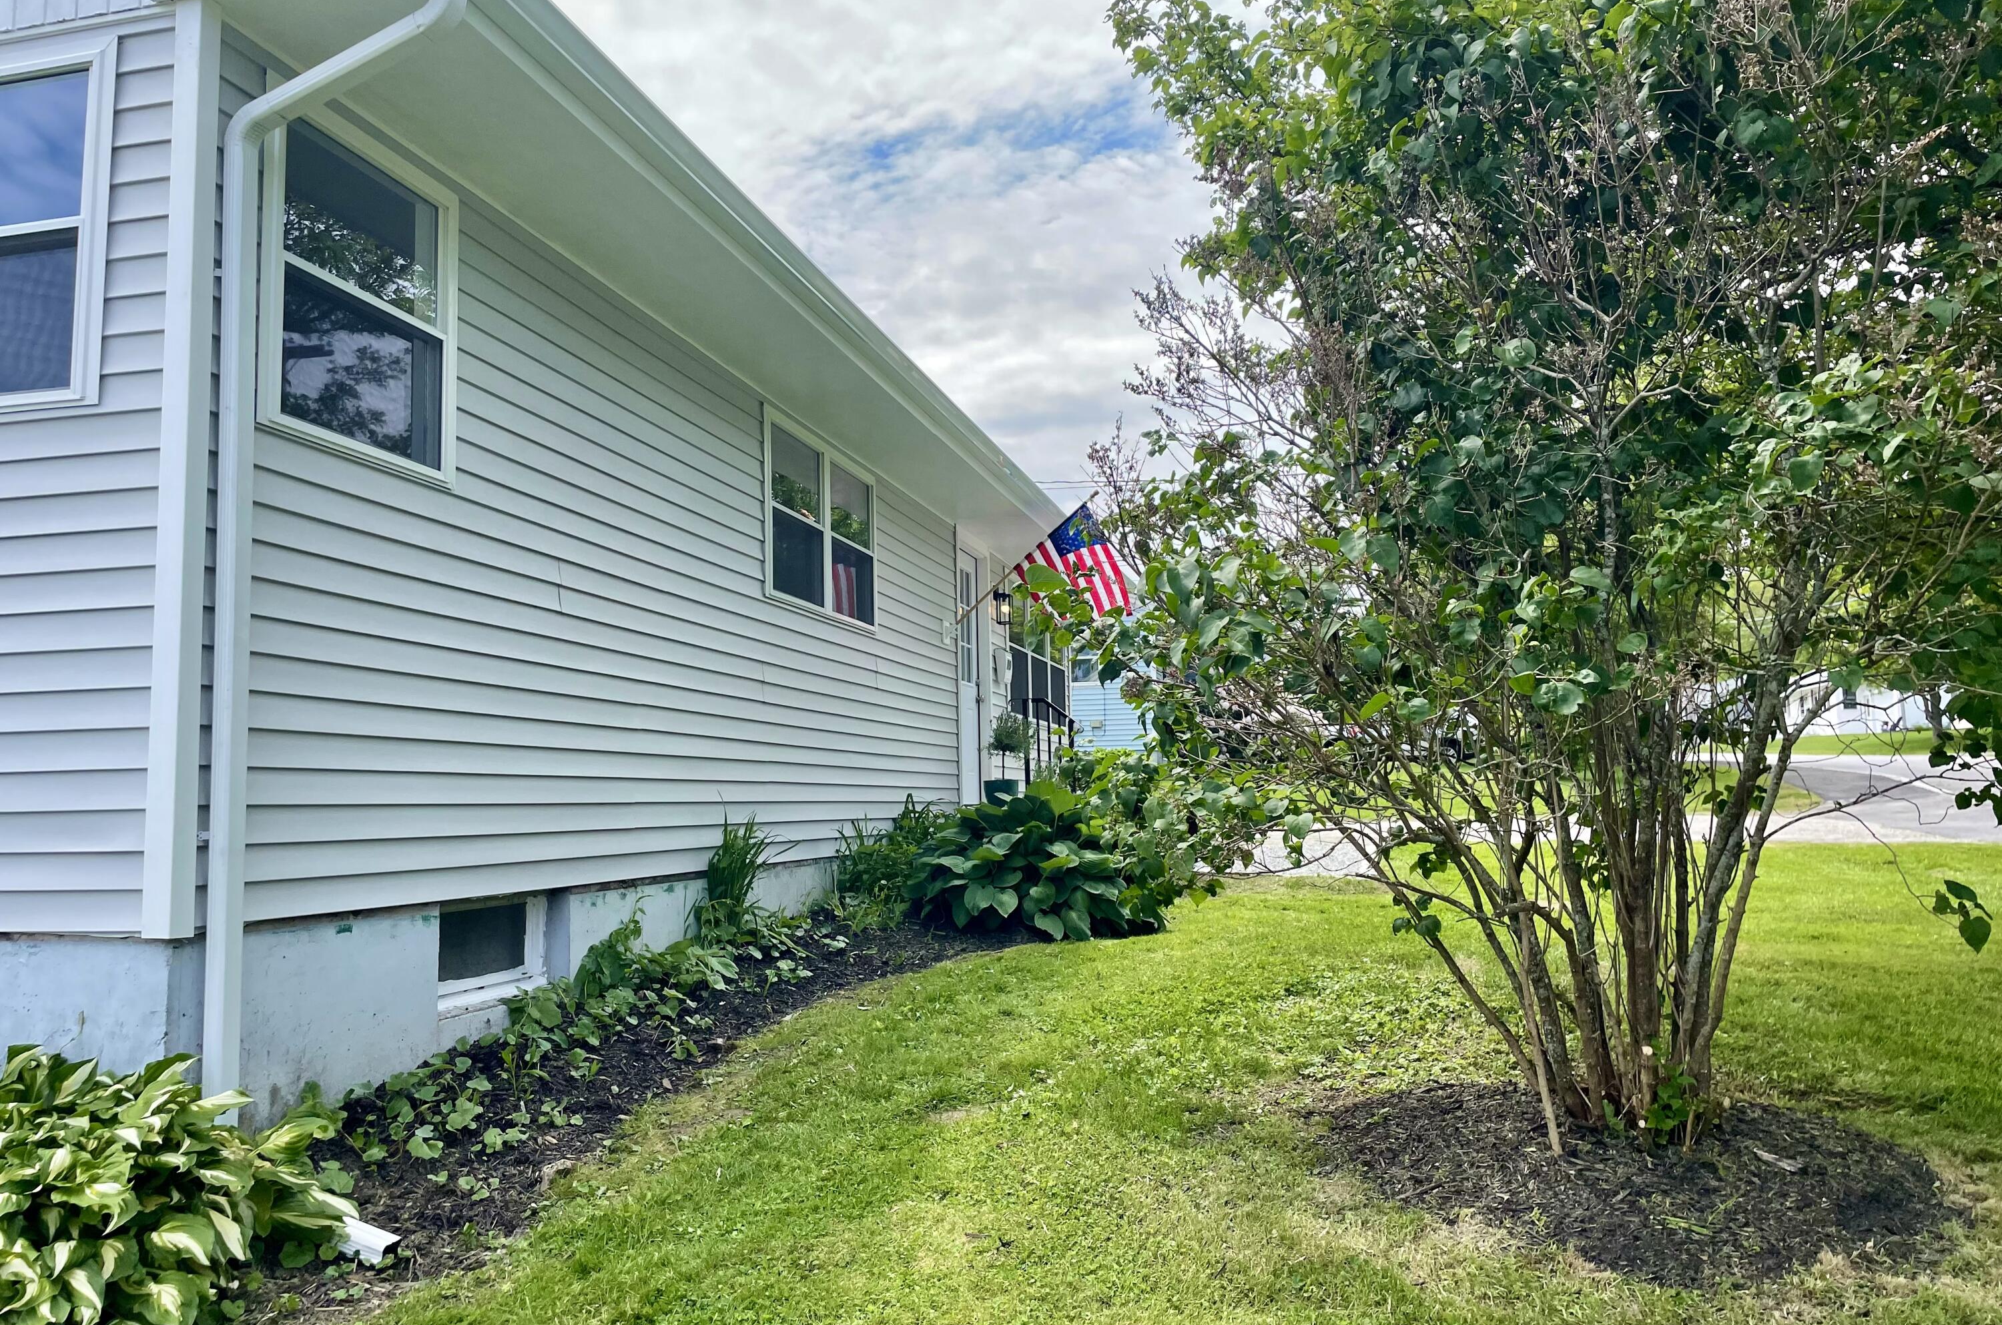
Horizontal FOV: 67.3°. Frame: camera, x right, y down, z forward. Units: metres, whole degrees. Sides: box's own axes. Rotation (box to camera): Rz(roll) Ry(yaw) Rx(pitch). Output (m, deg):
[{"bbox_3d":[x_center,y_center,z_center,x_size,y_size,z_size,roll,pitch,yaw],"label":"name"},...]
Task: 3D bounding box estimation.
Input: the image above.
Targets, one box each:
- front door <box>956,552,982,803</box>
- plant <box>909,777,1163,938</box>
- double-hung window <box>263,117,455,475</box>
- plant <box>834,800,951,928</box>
[{"bbox_3d":[-0.315,0.107,11.959,0.050,2.030,0.914,-2,-6,13],"label":"front door"},{"bbox_3d":[0.188,1.034,8.050,1.150,0.750,1.250,-2,-6,13],"label":"plant"},{"bbox_3d":[-1.947,-1.113,4.589,0.080,0.990,0.910,-2,-6,13],"label":"double-hung window"},{"bbox_3d":[-0.584,1.079,8.200,0.600,0.680,0.800,-2,-6,13],"label":"plant"}]

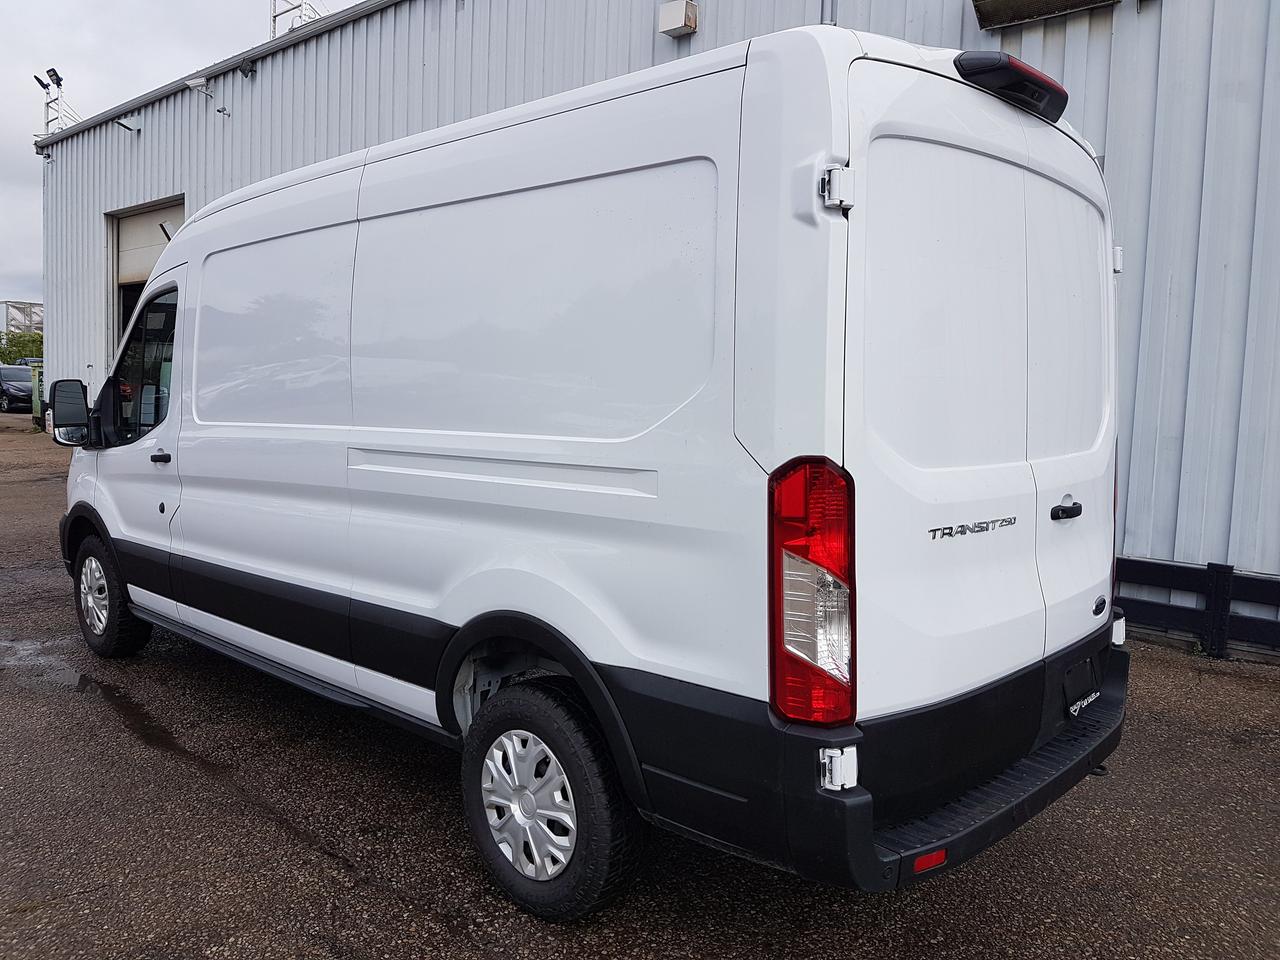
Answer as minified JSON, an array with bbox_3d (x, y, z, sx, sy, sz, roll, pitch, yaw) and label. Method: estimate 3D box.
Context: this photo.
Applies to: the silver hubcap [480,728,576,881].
[{"bbox_3d":[-0.325,0.948,2.816,0.438,0.438,0.070,6,8,43],"label":"silver hubcap"}]

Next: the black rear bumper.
[{"bbox_3d":[0.914,0.639,2.922,0.820,0.430,2.030,6,8,43],"label":"black rear bumper"}]

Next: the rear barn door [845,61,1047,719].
[{"bbox_3d":[0.733,-0.198,2.377,0.930,1.550,0.140,-5,3,-44],"label":"rear barn door"}]

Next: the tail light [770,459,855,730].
[{"bbox_3d":[0.378,0.246,2.070,0.115,0.560,0.160,-4,7,-38],"label":"tail light"}]

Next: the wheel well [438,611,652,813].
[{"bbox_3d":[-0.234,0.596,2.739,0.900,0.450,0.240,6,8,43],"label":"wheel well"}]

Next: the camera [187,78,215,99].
[{"bbox_3d":[-6.202,-5.540,13.552,0.440,0.280,0.200,-2,6,-32],"label":"camera"}]

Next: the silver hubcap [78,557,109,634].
[{"bbox_3d":[-3.042,0.647,5.383,0.438,0.438,0.070,6,8,43],"label":"silver hubcap"}]

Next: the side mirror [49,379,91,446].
[{"bbox_3d":[-2.883,-0.350,4.864,0.140,0.335,0.180,5,7,38],"label":"side mirror"}]

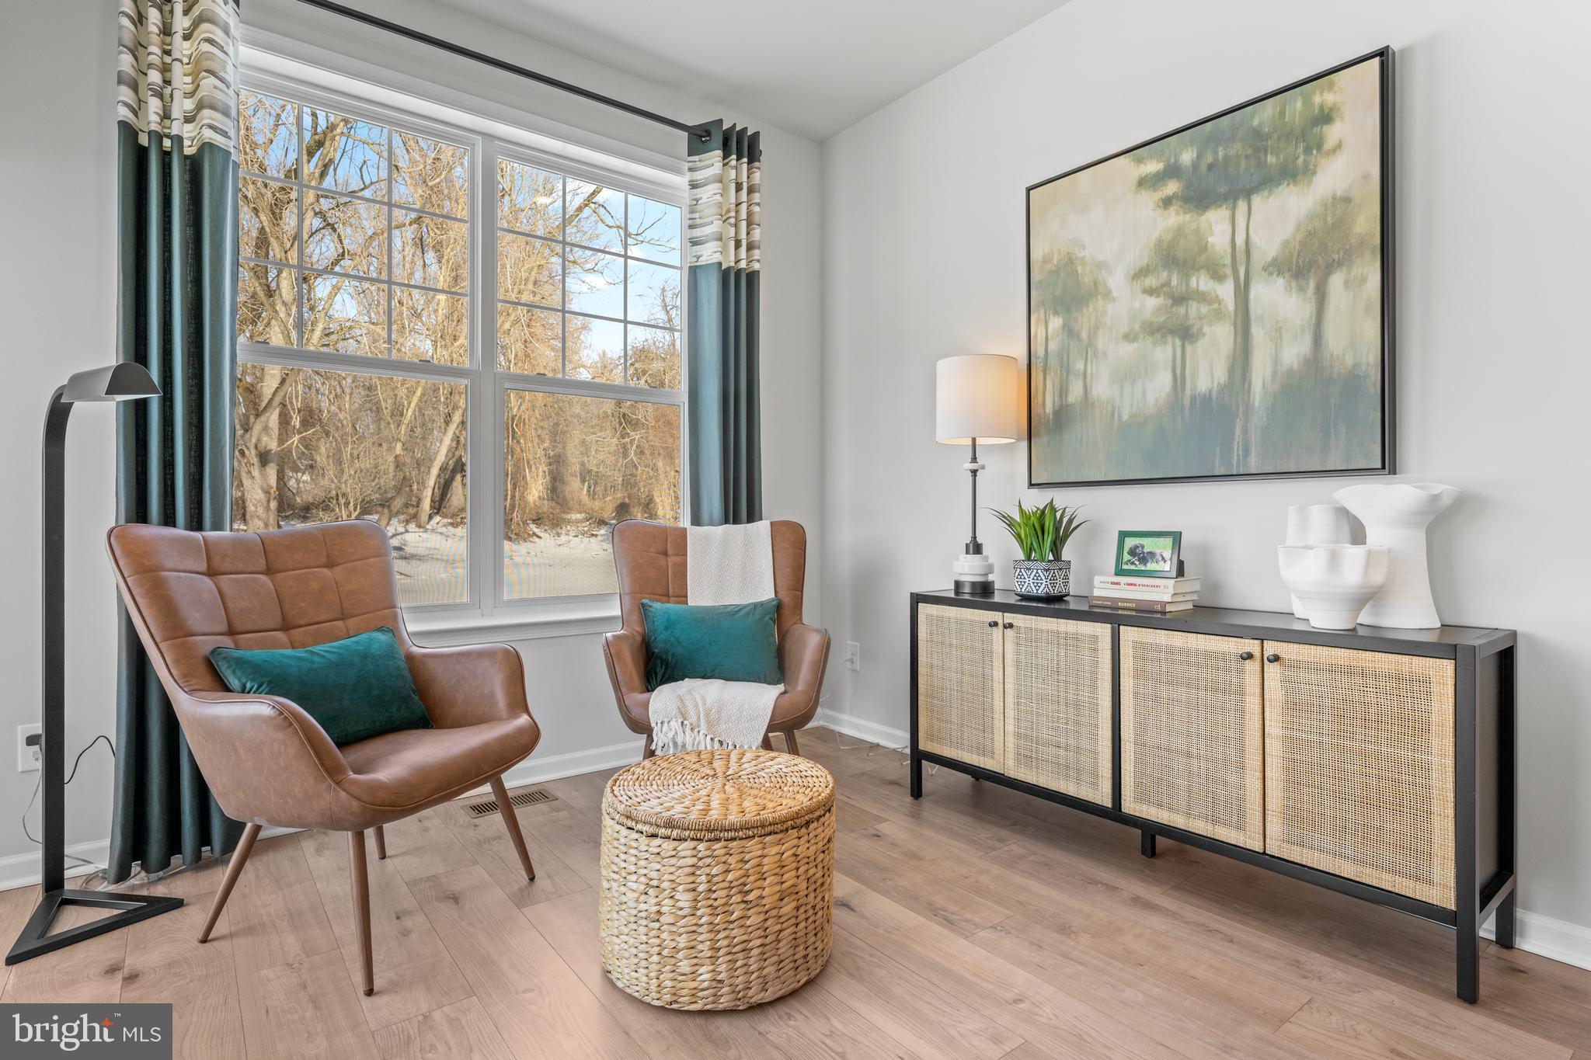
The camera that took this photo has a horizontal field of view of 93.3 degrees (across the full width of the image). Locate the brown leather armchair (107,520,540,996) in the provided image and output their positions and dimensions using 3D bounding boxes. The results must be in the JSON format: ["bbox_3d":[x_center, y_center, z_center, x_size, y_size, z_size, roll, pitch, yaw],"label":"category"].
[{"bbox_3d":[-1.102,0.467,1.903,0.700,0.970,0.750,0,0,18],"label":"brown leather armchair"}]

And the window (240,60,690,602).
[{"bbox_3d":[-1.165,-0.565,2.808,1.640,1.755,0.110,-1,1,-36],"label":"window"}]

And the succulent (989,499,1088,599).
[{"bbox_3d":[0.810,0.067,2.492,0.270,0.320,0.300,-1,1,-40],"label":"succulent"}]

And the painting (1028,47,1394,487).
[{"bbox_3d":[1.164,-0.673,2.265,0.045,1.056,1.015,-1,1,-40],"label":"painting"}]

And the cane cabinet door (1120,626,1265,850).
[{"bbox_3d":[1.024,0.523,1.952,0.022,0.510,0.365,0,0,-38],"label":"cane cabinet door"}]

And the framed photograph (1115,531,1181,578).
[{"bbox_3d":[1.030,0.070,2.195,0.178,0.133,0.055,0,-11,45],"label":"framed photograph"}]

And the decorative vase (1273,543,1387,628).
[{"bbox_3d":[1.289,0.136,1.803,0.215,0.192,0.217,0,1,-40],"label":"decorative vase"}]

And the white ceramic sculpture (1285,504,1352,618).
[{"bbox_3d":[1.353,0.083,1.933,0.165,0.290,0.172,0,0,-38],"label":"white ceramic sculpture"}]

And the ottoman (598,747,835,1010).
[{"bbox_3d":[-0.178,0.778,1.772,0.530,0.375,0.530,0,1,0],"label":"ottoman"}]

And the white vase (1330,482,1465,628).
[{"bbox_3d":[1.454,0.061,1.798,0.215,0.338,0.285,0,0,-38],"label":"white vase"}]

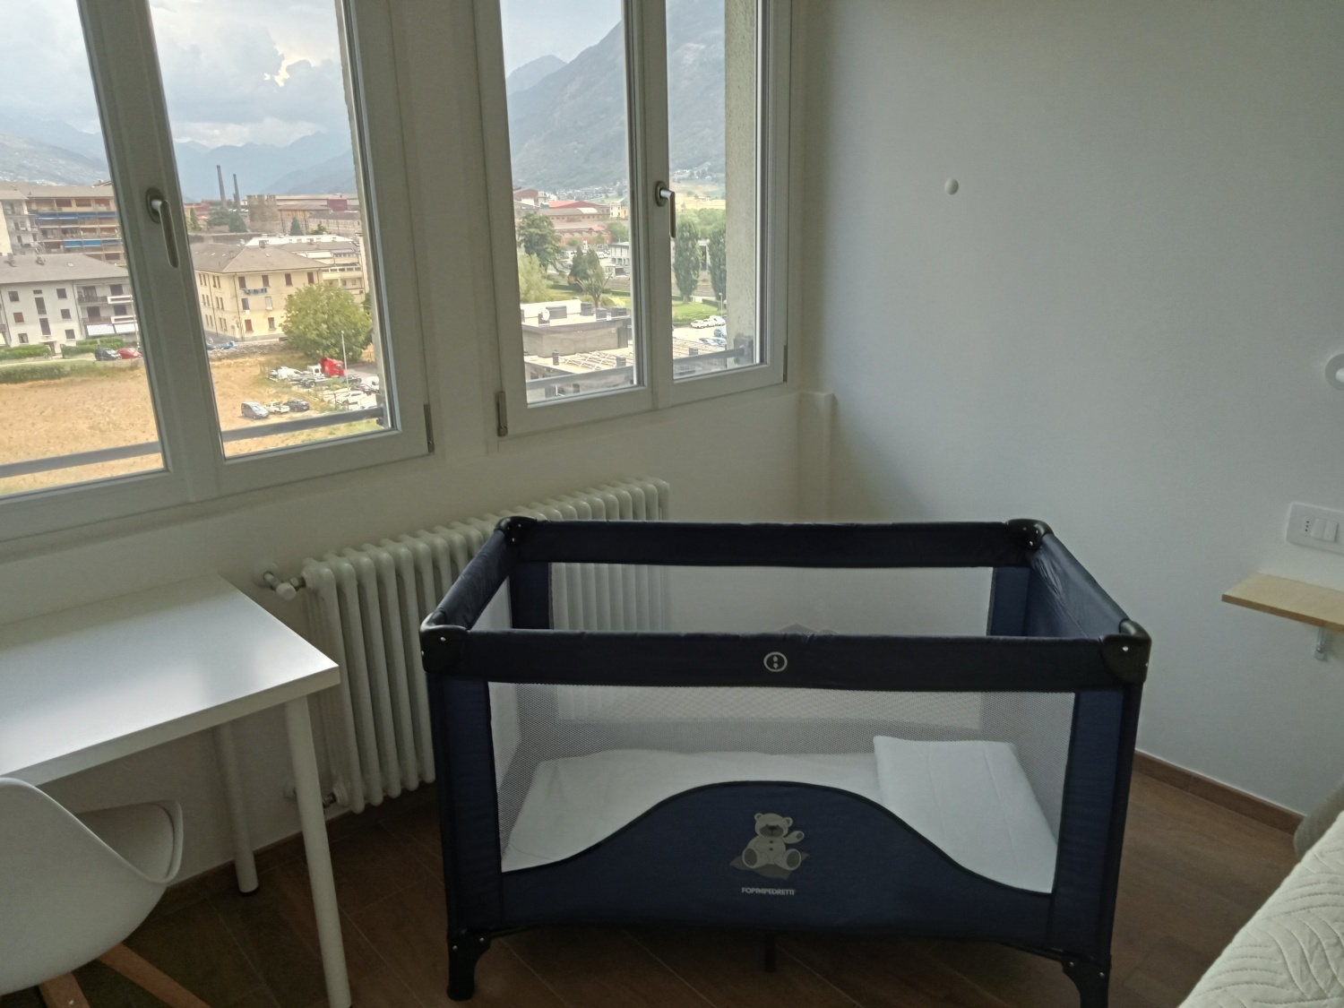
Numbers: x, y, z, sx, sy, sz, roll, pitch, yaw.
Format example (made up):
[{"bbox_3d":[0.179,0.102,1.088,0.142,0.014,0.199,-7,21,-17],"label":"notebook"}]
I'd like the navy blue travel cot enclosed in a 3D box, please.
[{"bbox_3d":[0.208,0.504,2.300,1.260,0.800,0.640,0,19,4],"label":"navy blue travel cot"}]

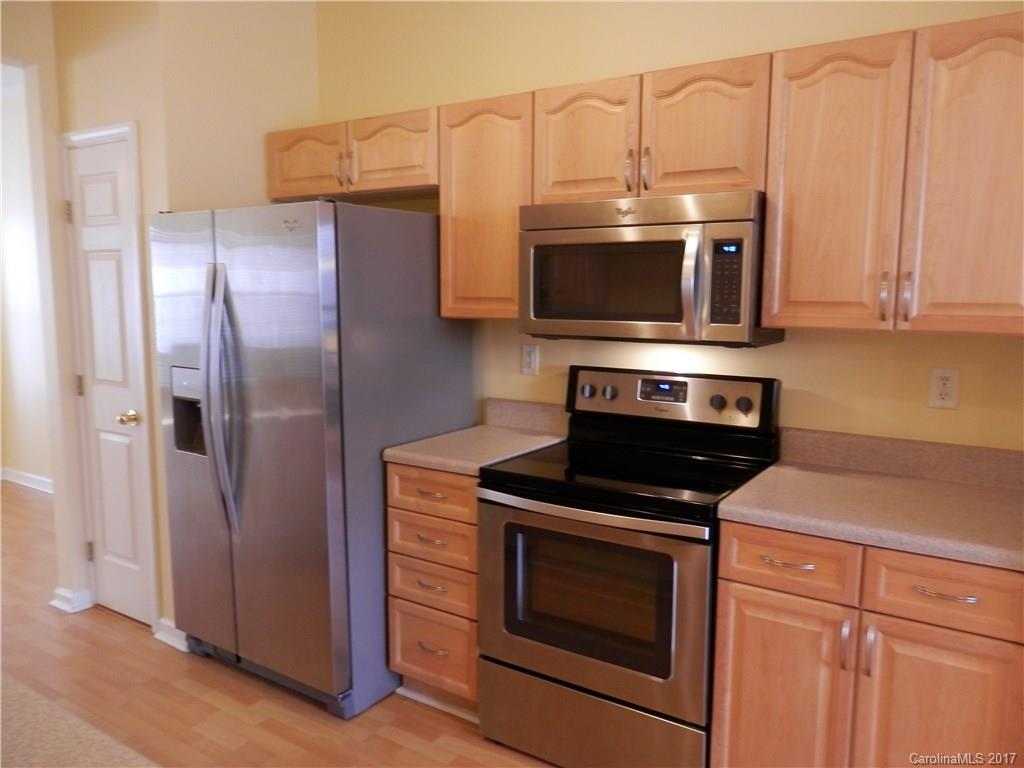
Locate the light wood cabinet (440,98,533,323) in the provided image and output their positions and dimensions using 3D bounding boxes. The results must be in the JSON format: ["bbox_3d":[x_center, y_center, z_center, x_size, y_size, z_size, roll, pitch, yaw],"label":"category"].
[{"bbox_3d":[-0.006,-0.623,2.731,0.398,0.748,0.338,5,9,33],"label":"light wood cabinet"}]

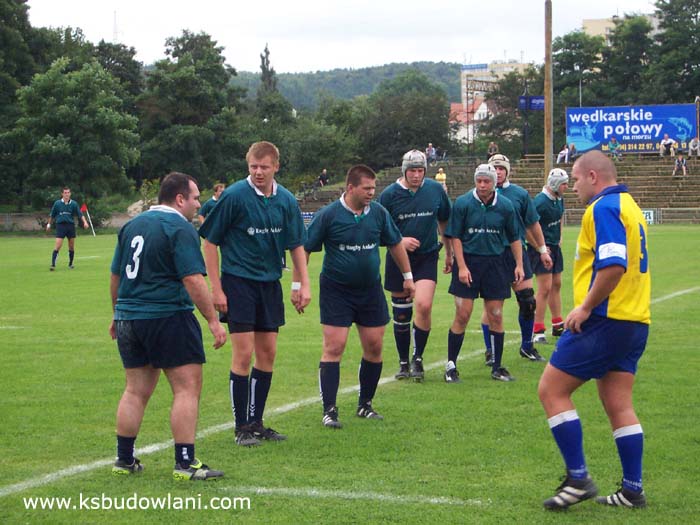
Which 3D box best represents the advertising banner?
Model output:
[{"bbox_3d":[15.826,-7.453,101.000,7.450,2.630,0.120,1,2,23],"label":"advertising banner"}]

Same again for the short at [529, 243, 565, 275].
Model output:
[{"bbox_3d":[2.156,-0.038,19.700,0.320,0.370,0.420,2,3,45],"label":"short"}]

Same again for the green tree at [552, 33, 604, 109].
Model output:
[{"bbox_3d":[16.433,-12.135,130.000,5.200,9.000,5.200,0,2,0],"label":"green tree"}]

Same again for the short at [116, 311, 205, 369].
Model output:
[{"bbox_3d":[-1.053,0.417,10.000,0.480,0.360,0.380,2,3,43],"label":"short"}]

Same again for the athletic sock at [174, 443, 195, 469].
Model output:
[{"bbox_3d":[-0.910,1.062,9.900,0.120,0.155,0.105,0,2,-6],"label":"athletic sock"}]

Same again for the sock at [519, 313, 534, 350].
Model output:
[{"bbox_3d":[1.638,0.640,16.700,0.135,0.360,0.150,-2,3,-38],"label":"sock"}]

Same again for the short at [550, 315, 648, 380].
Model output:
[{"bbox_3d":[1.244,0.409,8.970,0.460,0.360,0.420,0,2,9],"label":"short"}]

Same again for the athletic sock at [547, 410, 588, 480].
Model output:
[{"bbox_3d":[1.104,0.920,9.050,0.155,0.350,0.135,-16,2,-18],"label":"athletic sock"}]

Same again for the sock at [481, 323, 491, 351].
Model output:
[{"bbox_3d":[1.254,0.681,16.350,0.130,0.275,0.135,-6,2,-17],"label":"sock"}]

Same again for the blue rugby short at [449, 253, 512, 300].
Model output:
[{"bbox_3d":[1.095,0.109,15.100,0.520,0.410,0.350,0,2,0],"label":"blue rugby short"}]

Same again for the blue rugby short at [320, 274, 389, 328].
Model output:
[{"bbox_3d":[0.035,0.257,12.500,0.480,0.400,0.360,0,2,-12],"label":"blue rugby short"}]

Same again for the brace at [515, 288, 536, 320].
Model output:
[{"bbox_3d":[1.643,0.392,16.800,0.180,0.300,0.190,-3,2,-30],"label":"brace"}]

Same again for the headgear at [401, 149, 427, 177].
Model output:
[{"bbox_3d":[0.531,-0.828,15.050,0.200,0.250,0.250,0,12,-6],"label":"headgear"}]

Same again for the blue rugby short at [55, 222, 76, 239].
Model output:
[{"bbox_3d":[-6.308,-0.722,40.000,0.440,0.370,0.300,0,2,-6],"label":"blue rugby short"}]

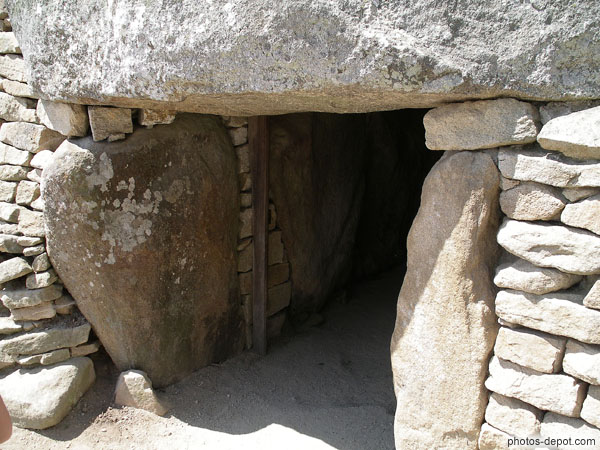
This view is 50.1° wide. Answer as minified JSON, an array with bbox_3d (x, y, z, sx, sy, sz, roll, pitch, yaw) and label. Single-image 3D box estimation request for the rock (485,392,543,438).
[{"bbox_3d":[0.906,0.762,2.666,0.234,0.161,0.230,7,12,34],"label":"rock"}]

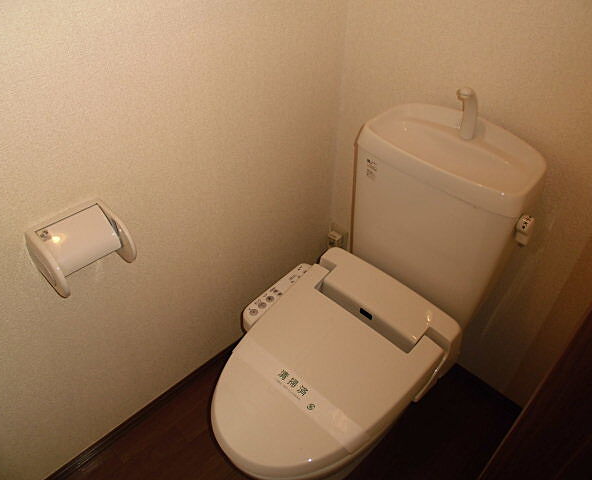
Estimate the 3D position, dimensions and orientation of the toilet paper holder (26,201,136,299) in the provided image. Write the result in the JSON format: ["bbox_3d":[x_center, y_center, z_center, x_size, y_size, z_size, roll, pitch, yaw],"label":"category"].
[{"bbox_3d":[-0.423,0.021,0.963,0.117,0.121,0.165,32,49,33],"label":"toilet paper holder"}]

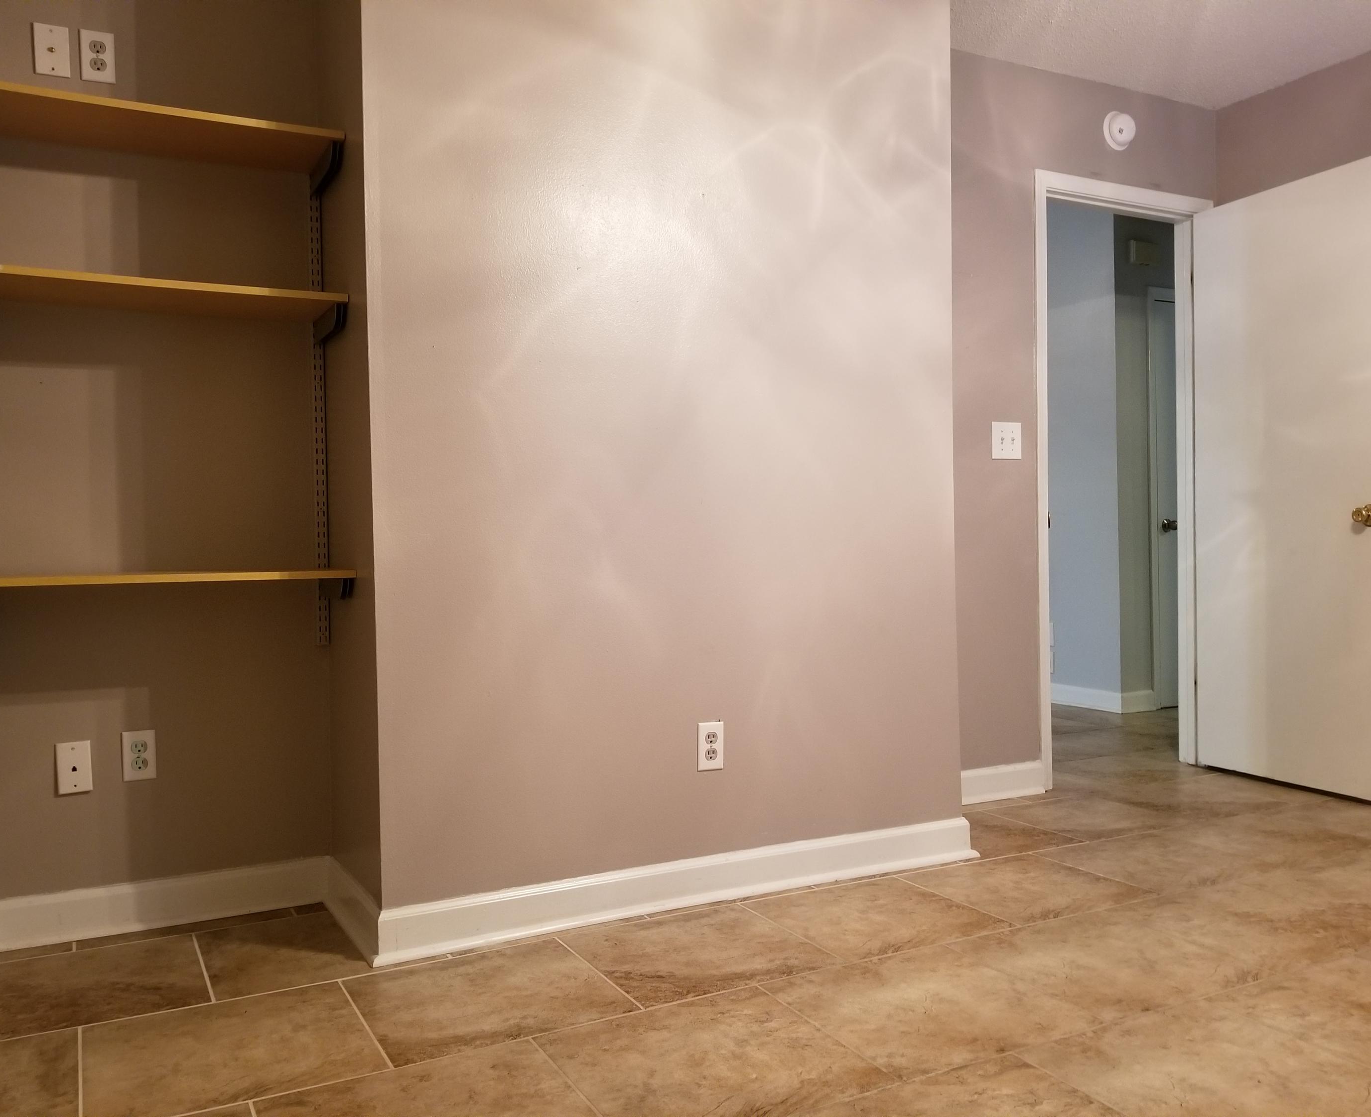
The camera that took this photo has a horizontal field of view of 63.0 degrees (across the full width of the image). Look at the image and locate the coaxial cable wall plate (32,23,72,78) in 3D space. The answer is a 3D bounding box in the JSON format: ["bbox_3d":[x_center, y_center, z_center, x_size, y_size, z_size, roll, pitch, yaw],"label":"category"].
[{"bbox_3d":[-1.416,-1.136,2.502,0.070,0.114,0.011,-1,1,-27],"label":"coaxial cable wall plate"}]

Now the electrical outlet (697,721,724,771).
[{"bbox_3d":[0.062,0.457,2.719,0.070,0.115,0.010,-1,1,-27],"label":"electrical outlet"}]

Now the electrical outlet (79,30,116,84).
[{"bbox_3d":[-1.336,-1.140,2.543,0.070,0.114,0.010,-1,1,-27],"label":"electrical outlet"}]

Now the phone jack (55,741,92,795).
[{"bbox_3d":[-1.374,0.471,2.515,0.070,0.114,0.009,-1,1,-28],"label":"phone jack"}]

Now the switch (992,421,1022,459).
[{"bbox_3d":[1.085,-0.398,3.774,0.125,0.124,0.015,-1,1,-27],"label":"switch"}]

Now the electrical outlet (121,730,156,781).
[{"bbox_3d":[-1.264,0.457,2.589,0.070,0.114,0.010,-1,1,-27],"label":"electrical outlet"}]

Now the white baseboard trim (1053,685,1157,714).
[{"bbox_3d":[2.143,0.712,5.772,0.254,0.105,0.516,-1,1,-27],"label":"white baseboard trim"}]

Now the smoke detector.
[{"bbox_3d":[1.560,-1.531,3.993,0.134,0.134,0.045,-1,1,-27],"label":"smoke detector"}]

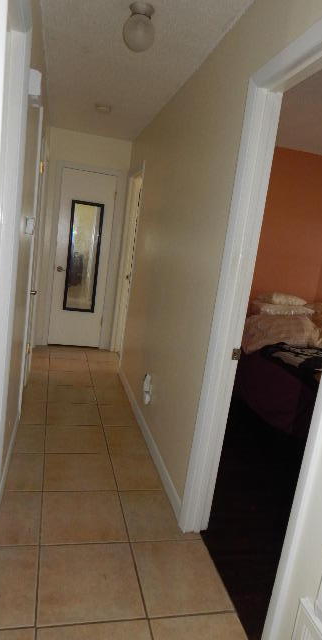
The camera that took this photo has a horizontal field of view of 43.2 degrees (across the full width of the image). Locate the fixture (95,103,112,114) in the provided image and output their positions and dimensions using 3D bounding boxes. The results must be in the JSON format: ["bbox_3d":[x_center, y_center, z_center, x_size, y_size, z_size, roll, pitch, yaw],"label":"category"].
[{"bbox_3d":[-0.504,-1.839,3.556,0.140,0.045,0.140,5,10,-15],"label":"fixture"}]

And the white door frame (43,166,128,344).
[{"bbox_3d":[-0.910,-0.698,4.783,0.770,2.100,0.110,5,10,-15],"label":"white door frame"}]

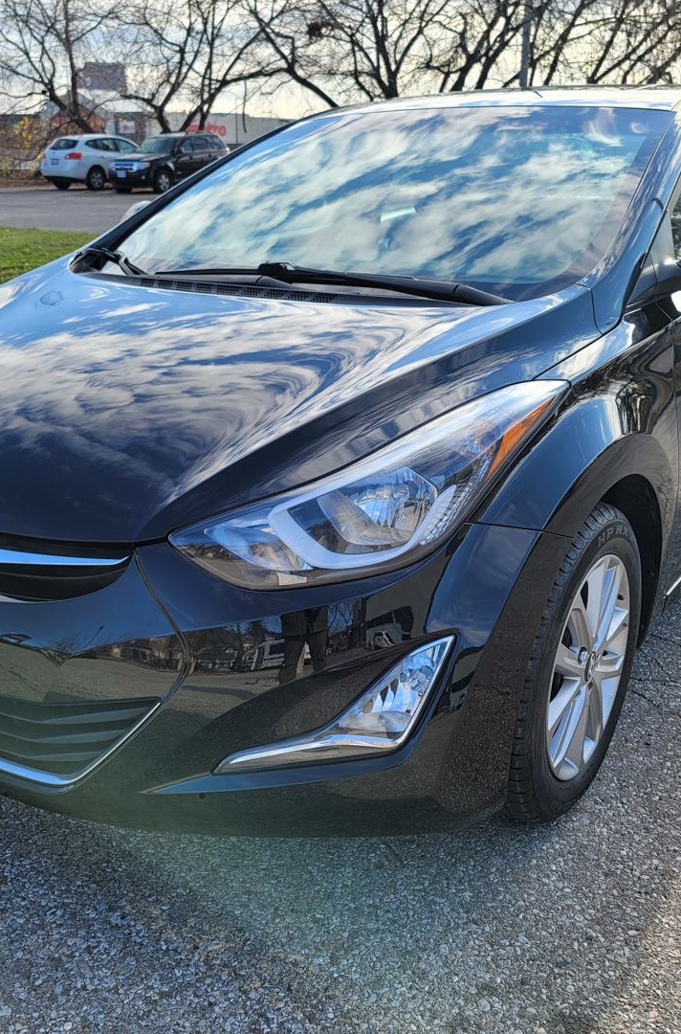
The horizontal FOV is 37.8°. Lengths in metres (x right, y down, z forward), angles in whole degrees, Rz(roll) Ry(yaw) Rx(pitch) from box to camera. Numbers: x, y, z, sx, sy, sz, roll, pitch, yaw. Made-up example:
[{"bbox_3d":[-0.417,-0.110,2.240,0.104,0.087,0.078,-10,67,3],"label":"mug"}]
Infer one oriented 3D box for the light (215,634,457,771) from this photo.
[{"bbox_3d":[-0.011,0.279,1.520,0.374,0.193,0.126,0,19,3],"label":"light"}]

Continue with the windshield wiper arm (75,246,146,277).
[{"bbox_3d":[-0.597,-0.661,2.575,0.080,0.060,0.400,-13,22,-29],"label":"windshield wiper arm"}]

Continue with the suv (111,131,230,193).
[{"bbox_3d":[-5.392,-11.357,31.981,1.810,1.730,4.430,11,23,28],"label":"suv"}]

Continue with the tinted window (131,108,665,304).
[{"bbox_3d":[0.108,-0.819,2.582,1.370,0.130,0.970,12,48,32],"label":"tinted window"}]

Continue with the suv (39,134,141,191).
[{"bbox_3d":[-7.881,-12.006,33.581,1.800,1.660,4.640,10,23,27],"label":"suv"}]

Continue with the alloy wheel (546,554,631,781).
[{"bbox_3d":[0.429,0.278,1.964,0.160,0.440,0.440,12,23,33],"label":"alloy wheel"}]

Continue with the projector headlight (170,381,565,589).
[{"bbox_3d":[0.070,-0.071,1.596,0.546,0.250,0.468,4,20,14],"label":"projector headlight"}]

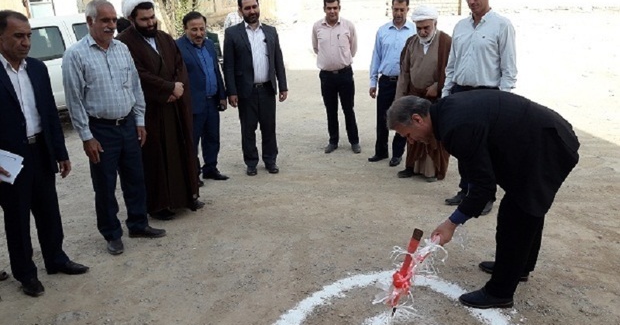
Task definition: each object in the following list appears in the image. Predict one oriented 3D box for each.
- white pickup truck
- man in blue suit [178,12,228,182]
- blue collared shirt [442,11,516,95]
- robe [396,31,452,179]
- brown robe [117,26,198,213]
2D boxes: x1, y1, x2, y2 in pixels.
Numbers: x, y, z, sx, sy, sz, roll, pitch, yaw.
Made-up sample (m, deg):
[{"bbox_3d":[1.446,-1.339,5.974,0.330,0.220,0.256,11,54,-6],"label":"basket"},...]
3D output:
[{"bbox_3d":[-4.073,-1.325,7.377,1.760,1.660,5.050,2,18,12],"label":"white pickup truck"},{"bbox_3d":[-1.072,-0.594,4.830,0.540,1.630,0.370,-13,21,-32],"label":"man in blue suit"},{"bbox_3d":[1.344,-0.822,3.906,0.550,0.660,0.310,9,21,31],"label":"blue collared shirt"},{"bbox_3d":[1.091,-0.547,4.784,0.530,1.380,0.380,5,19,19],"label":"robe"},{"bbox_3d":[-1.202,-0.332,4.132,0.560,1.500,0.430,-17,23,-40],"label":"brown robe"}]

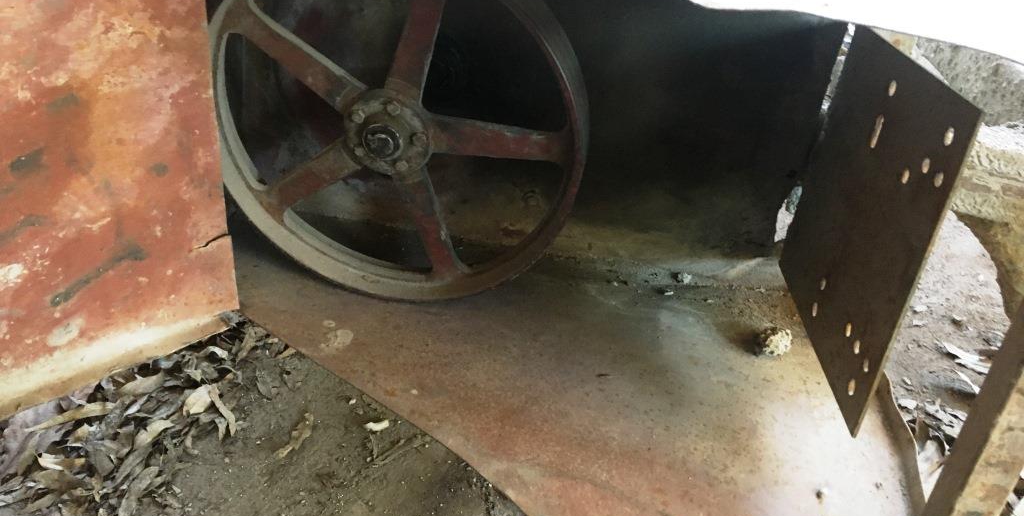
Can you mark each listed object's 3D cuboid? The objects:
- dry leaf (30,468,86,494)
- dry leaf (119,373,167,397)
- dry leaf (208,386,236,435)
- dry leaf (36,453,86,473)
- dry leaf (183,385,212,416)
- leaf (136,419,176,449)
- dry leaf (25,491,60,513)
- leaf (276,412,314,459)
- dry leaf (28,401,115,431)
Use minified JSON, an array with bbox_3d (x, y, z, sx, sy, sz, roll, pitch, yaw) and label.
[{"bbox_3d":[-0.561,0.276,1.063,0.066,0.015,0.022,9,33,5],"label":"dry leaf"},{"bbox_3d":[-0.636,0.221,1.484,0.090,0.030,0.037,-19,39,-35],"label":"dry leaf"},{"bbox_3d":[-0.403,0.212,1.194,0.016,0.020,0.091,-15,39,-29],"label":"dry leaf"},{"bbox_3d":[-0.564,0.256,1.075,0.061,0.015,0.018,8,33,3],"label":"dry leaf"},{"bbox_3d":[-0.543,0.244,1.482,0.042,0.030,0.081,0,31,-10],"label":"dry leaf"},{"bbox_3d":[-0.592,0.287,1.402,0.033,0.030,0.083,18,33,19],"label":"leaf"},{"bbox_3d":[-0.700,0.365,1.282,0.024,0.020,0.060,18,33,20],"label":"dry leaf"},{"bbox_3d":[-0.362,0.306,1.467,0.032,0.018,0.115,11,31,8],"label":"leaf"},{"bbox_3d":[-0.577,0.209,1.126,0.102,0.018,0.018,-11,37,-24],"label":"dry leaf"}]

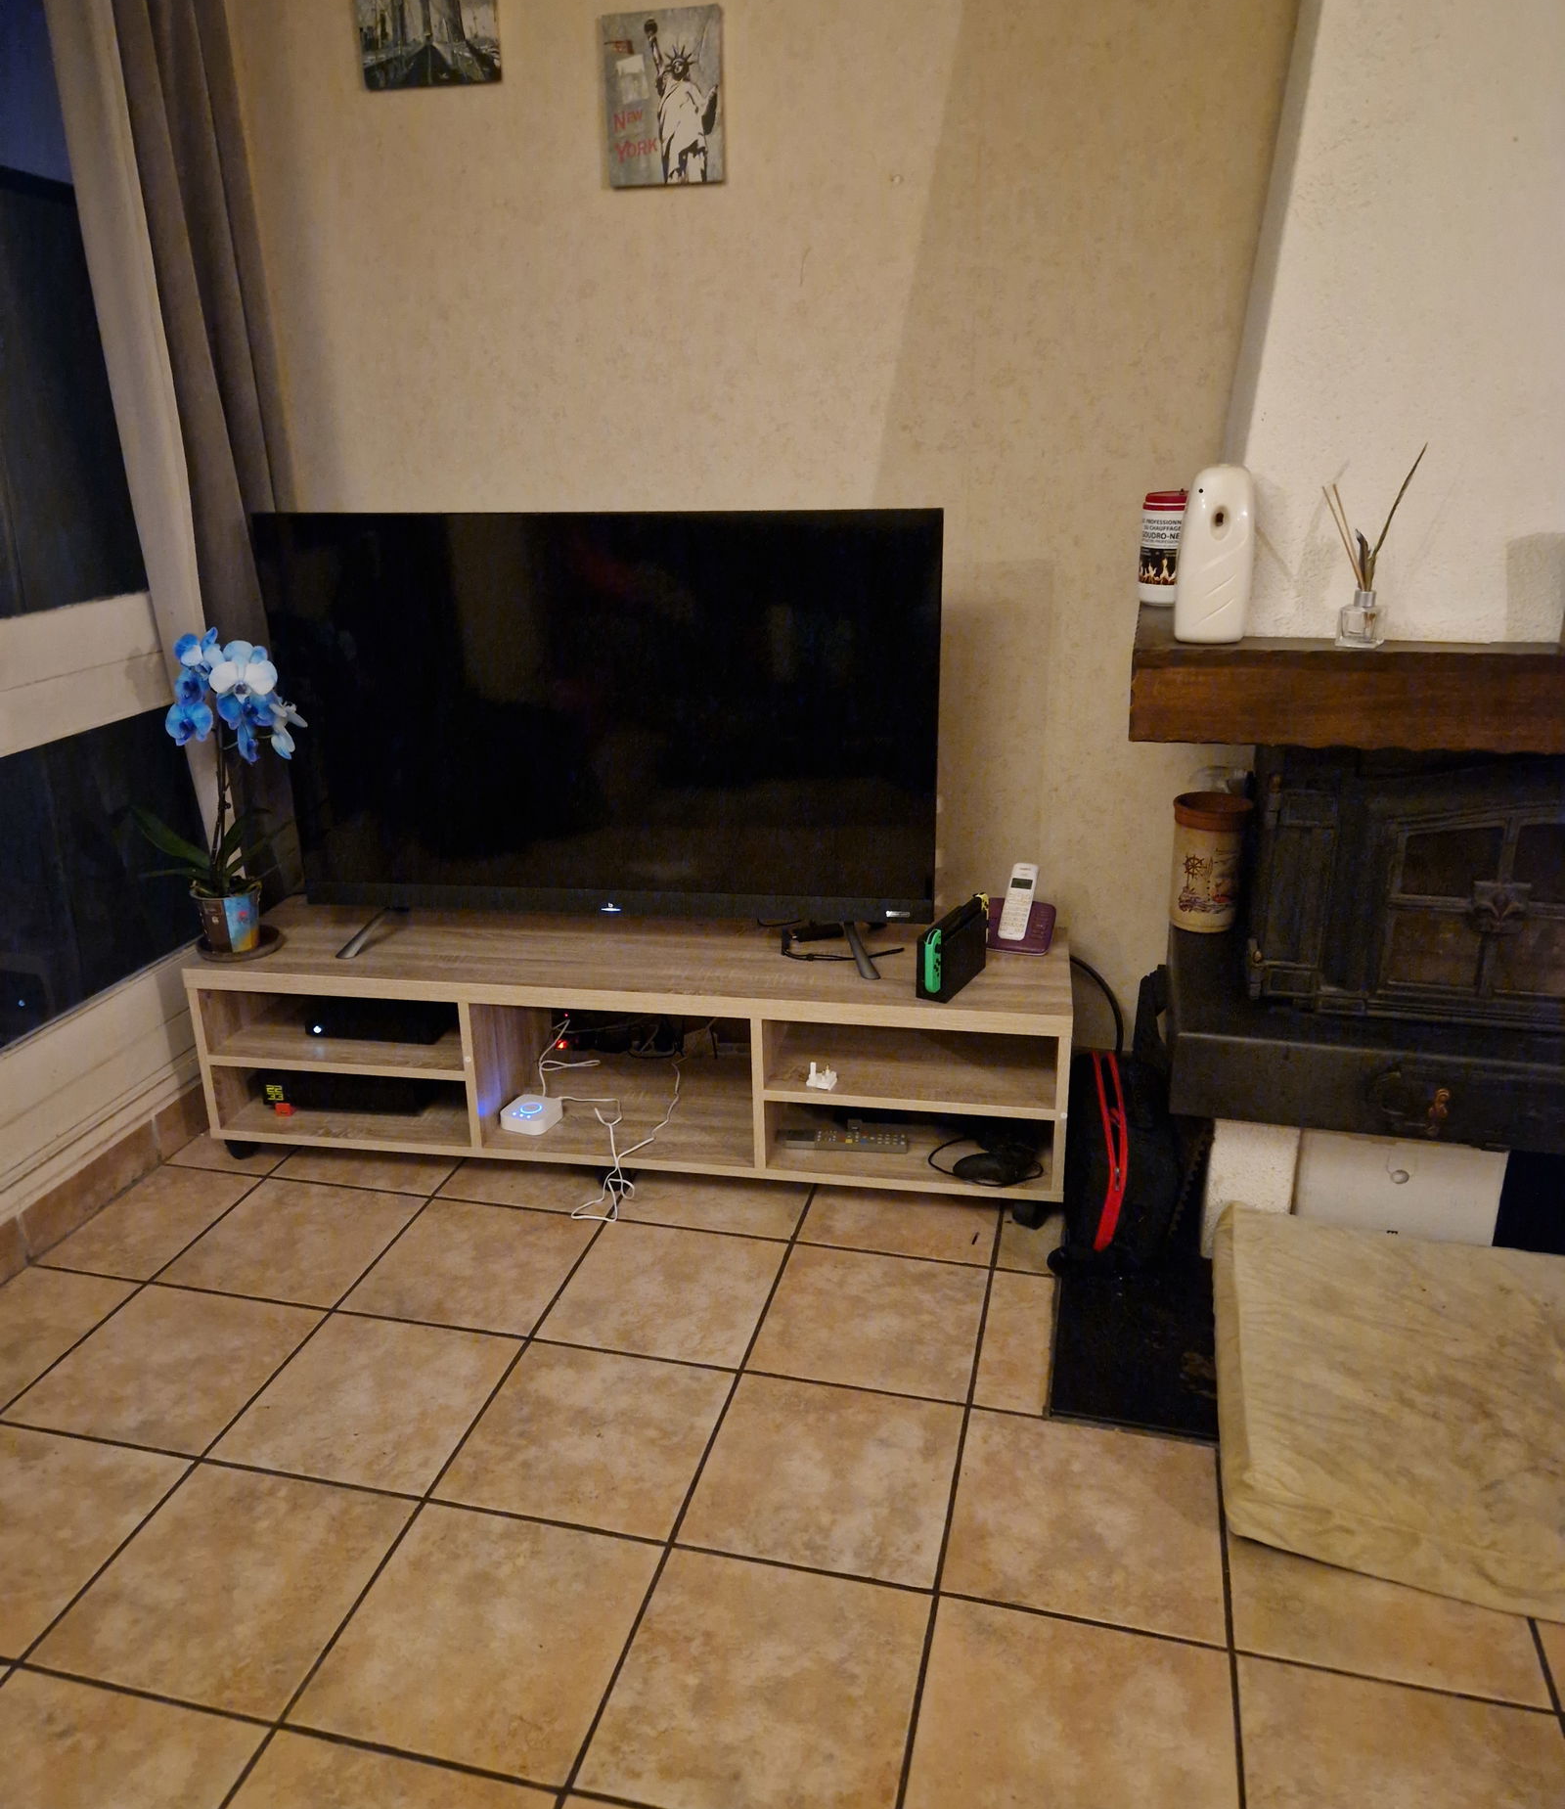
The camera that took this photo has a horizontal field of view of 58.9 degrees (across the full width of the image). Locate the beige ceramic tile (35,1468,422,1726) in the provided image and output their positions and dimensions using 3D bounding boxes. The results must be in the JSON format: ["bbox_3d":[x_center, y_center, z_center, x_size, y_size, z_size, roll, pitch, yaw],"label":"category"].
[{"bbox_3d":[-0.680,0.842,1.726,0.333,0.010,0.333,4,21,13],"label":"beige ceramic tile"}]

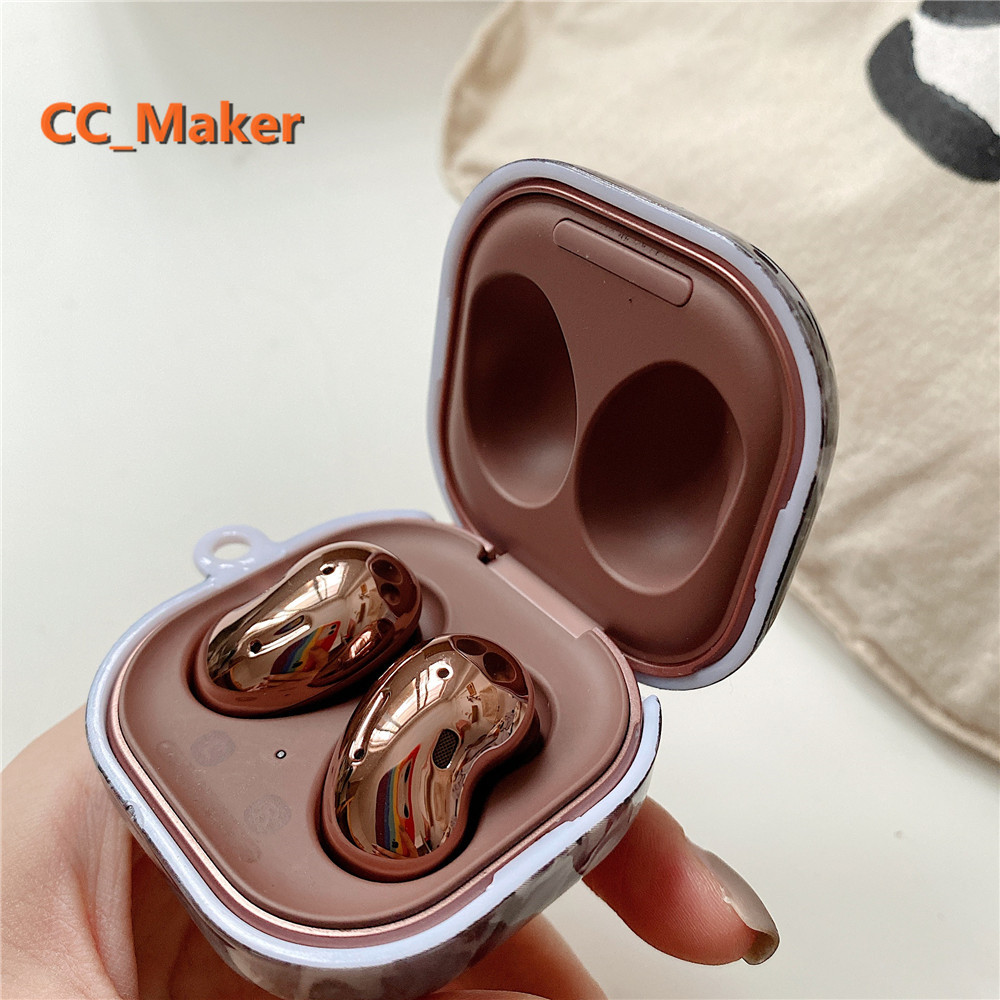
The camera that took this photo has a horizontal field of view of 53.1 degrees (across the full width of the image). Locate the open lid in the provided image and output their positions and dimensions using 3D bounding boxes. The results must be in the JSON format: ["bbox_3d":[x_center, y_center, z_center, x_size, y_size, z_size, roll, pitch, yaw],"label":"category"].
[{"bbox_3d":[0.014,-0.009,0.114,0.013,0.053,0.053,-21,44,-37],"label":"open lid"}]

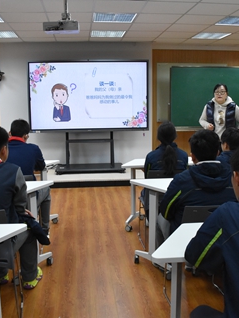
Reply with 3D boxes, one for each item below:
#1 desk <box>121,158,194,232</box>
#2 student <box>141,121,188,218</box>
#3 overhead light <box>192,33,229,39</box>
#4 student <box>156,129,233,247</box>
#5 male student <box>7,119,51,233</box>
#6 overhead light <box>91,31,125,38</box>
[{"bbox_3d":[0.619,0.399,4.115,1.220,0.750,0.430,-1,9,-5],"label":"desk"},{"bbox_3d":[0.458,0.214,3.764,0.460,1.230,0.770,-1,9,-5],"label":"student"},{"bbox_3d":[1.622,-2.153,6.271,0.590,0.060,0.590,-2,9,-6],"label":"overhead light"},{"bbox_3d":[0.585,0.397,2.793,0.580,1.270,0.700,-2,9,-8],"label":"student"},{"bbox_3d":[-0.944,0.232,3.607,0.500,1.270,0.760,0,9,0],"label":"male student"},{"bbox_3d":[-0.187,-2.117,6.081,0.590,0.060,0.590,-2,9,-6],"label":"overhead light"}]

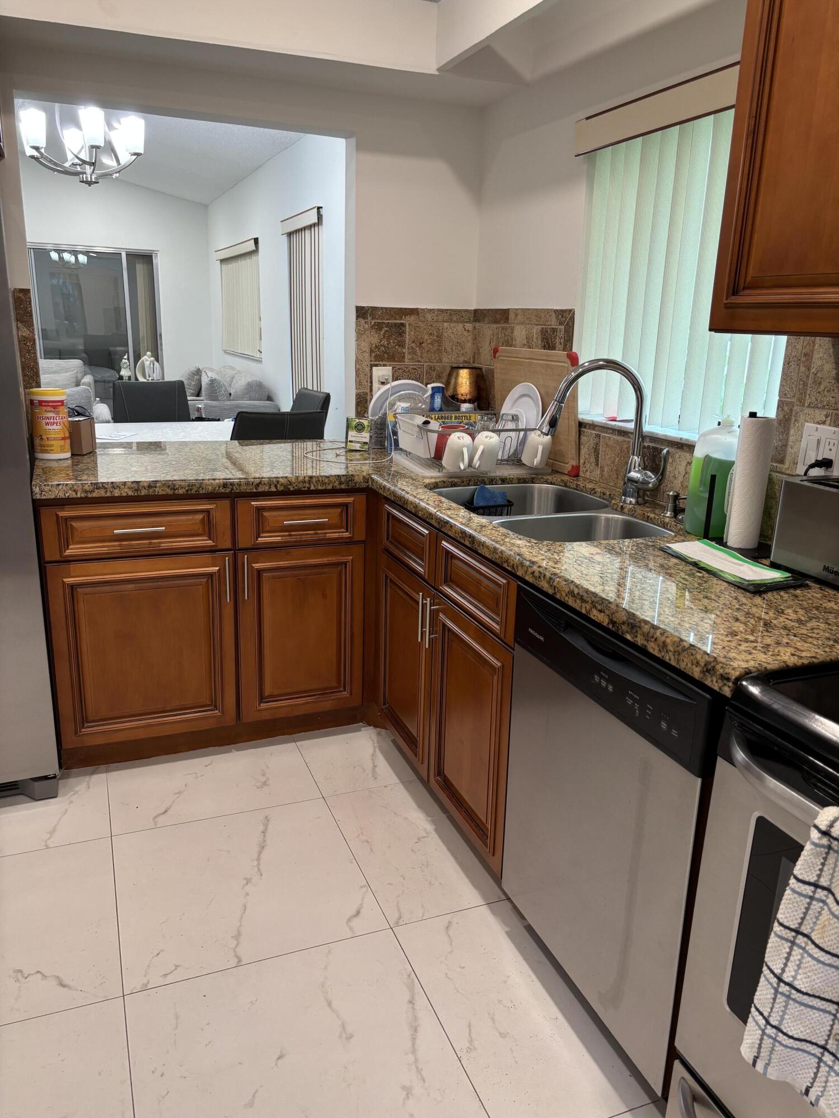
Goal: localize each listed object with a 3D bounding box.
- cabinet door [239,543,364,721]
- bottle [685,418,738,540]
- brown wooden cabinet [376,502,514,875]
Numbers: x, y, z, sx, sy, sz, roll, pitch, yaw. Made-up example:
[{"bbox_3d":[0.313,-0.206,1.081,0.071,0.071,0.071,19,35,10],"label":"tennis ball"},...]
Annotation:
[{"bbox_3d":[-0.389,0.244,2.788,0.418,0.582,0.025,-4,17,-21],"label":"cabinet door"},{"bbox_3d":[0.723,-0.203,2.025,0.140,0.280,0.100,2,16,3],"label":"bottle"},{"bbox_3d":[0.303,0.300,2.414,0.600,0.830,0.910,-5,17,-21],"label":"brown wooden cabinet"}]

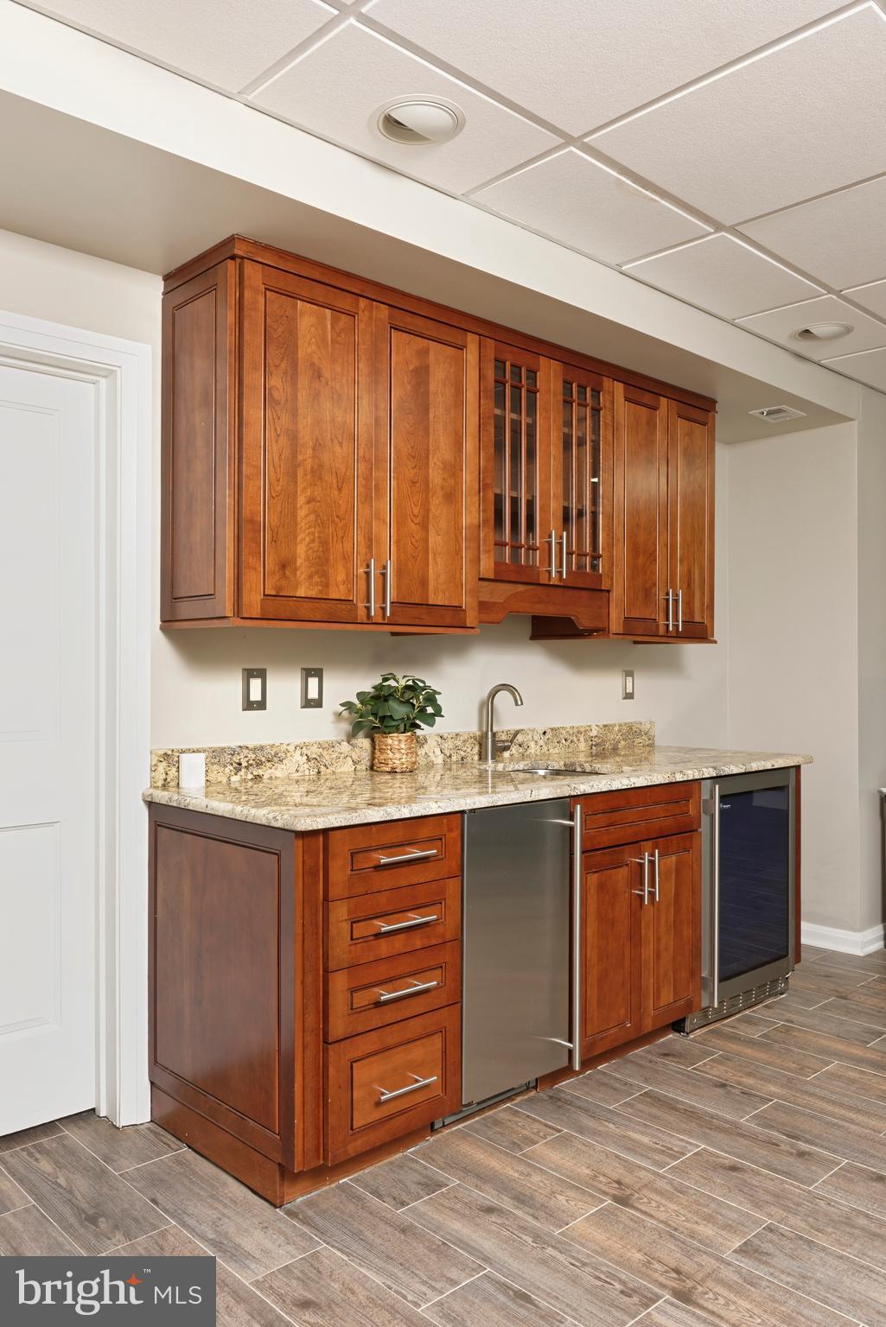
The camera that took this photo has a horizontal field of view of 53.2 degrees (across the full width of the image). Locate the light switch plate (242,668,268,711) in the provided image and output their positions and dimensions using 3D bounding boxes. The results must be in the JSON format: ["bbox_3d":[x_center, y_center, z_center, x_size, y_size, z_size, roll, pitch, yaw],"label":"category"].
[{"bbox_3d":[-0.586,0.083,2.771,0.083,0.131,0.009,0,0,-40],"label":"light switch plate"}]

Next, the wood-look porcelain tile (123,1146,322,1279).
[{"bbox_3d":[-0.556,1.325,2.160,0.195,0.012,0.600,0,0,-41],"label":"wood-look porcelain tile"}]

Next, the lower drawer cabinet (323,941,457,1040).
[{"bbox_3d":[-0.242,0.839,2.404,0.431,0.172,0.406,0,0,-41],"label":"lower drawer cabinet"}]

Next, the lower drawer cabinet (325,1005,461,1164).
[{"bbox_3d":[-0.243,1.075,2.403,0.431,0.296,0.406,0,0,-41],"label":"lower drawer cabinet"}]

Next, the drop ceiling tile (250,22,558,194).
[{"bbox_3d":[-0.060,-1.173,1.900,0.600,0.018,0.315,0,0,-41],"label":"drop ceiling tile"}]

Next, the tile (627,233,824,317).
[{"bbox_3d":[0.873,-1.173,2.705,0.600,0.018,0.315,0,0,-41],"label":"tile"}]

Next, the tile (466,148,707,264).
[{"bbox_3d":[0.404,-1.150,2.257,0.595,0.018,0.323,0,0,-42],"label":"tile"}]

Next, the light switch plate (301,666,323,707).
[{"bbox_3d":[-0.426,0.081,2.880,0.083,0.130,0.010,0,0,-41],"label":"light switch plate"}]

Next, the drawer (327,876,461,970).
[{"bbox_3d":[-0.248,0.662,2.414,0.430,0.168,0.400,0,0,-41],"label":"drawer"}]

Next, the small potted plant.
[{"bbox_3d":[-0.170,0.195,2.930,0.310,0.330,0.270,0,0,-41],"label":"small potted plant"}]

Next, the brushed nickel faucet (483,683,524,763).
[{"bbox_3d":[0.259,0.228,3.282,0.132,0.277,0.169,0,0,-43],"label":"brushed nickel faucet"}]

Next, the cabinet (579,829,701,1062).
[{"bbox_3d":[0.468,0.910,3.118,0.665,0.633,0.585,0,0,-41],"label":"cabinet"}]

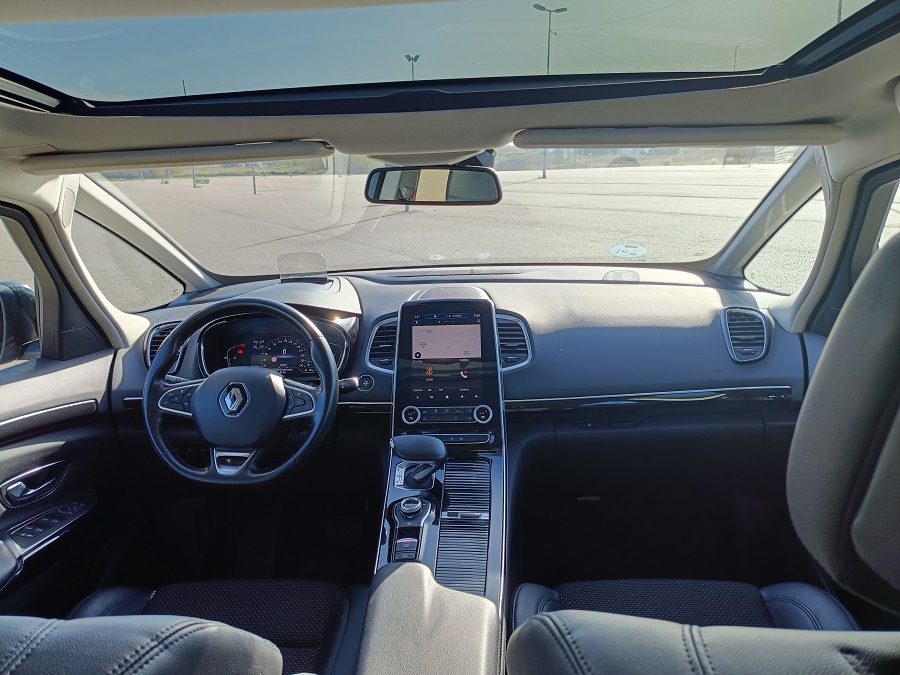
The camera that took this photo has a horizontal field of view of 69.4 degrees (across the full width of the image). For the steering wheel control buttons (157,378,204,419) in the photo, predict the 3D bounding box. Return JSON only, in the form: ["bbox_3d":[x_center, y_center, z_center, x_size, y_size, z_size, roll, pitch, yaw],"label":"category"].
[{"bbox_3d":[-0.514,0.116,1.240,0.086,0.072,0.028,0,-9,3],"label":"steering wheel control buttons"}]

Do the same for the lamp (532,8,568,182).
[{"bbox_3d":[7.048,-17.409,46.578,2.287,11.613,0.450,1,15,8],"label":"lamp"}]

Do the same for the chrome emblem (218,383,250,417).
[{"bbox_3d":[-0.402,0.116,1.213,0.058,0.064,0.015,0,-9,3],"label":"chrome emblem"}]

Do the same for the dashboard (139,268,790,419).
[{"bbox_3d":[0.012,-0.016,1.541,1.420,0.260,0.570,0,15,3],"label":"dashboard"}]

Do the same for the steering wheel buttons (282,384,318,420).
[{"bbox_3d":[-0.282,0.123,1.226,0.066,0.066,0.025,0,-9,3],"label":"steering wheel buttons"}]

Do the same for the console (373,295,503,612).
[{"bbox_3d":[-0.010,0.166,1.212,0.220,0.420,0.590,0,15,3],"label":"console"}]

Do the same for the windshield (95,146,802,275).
[{"bbox_3d":[-0.014,-0.247,1.412,1.320,0.100,0.760,0,-8,3],"label":"windshield"}]

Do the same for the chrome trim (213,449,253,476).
[{"bbox_3d":[-0.405,0.233,1.210,0.074,0.050,0.020,0,-9,3],"label":"chrome trim"}]

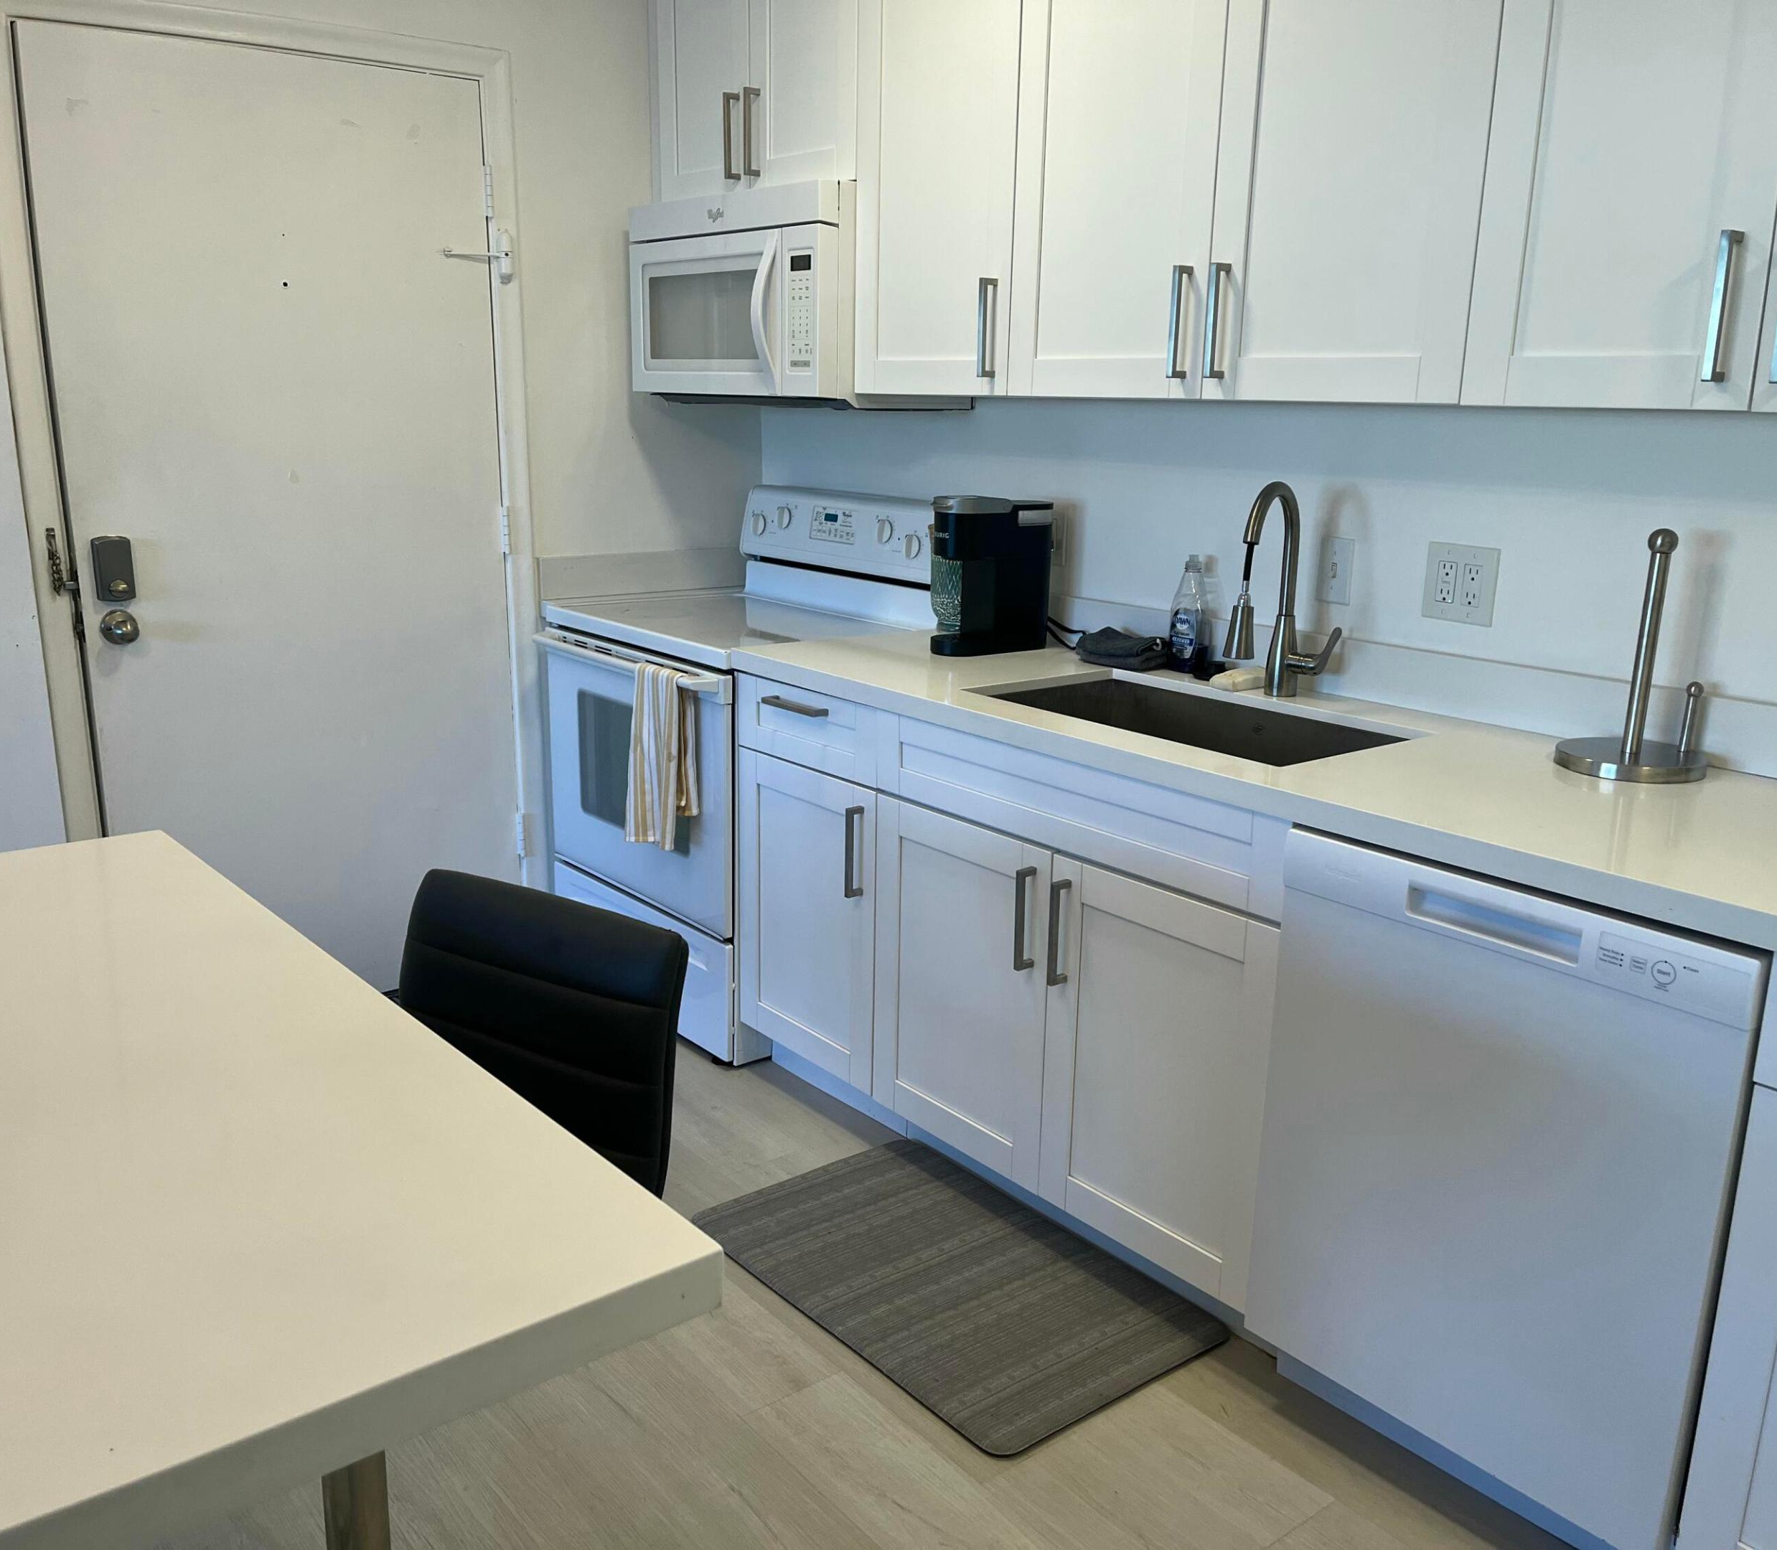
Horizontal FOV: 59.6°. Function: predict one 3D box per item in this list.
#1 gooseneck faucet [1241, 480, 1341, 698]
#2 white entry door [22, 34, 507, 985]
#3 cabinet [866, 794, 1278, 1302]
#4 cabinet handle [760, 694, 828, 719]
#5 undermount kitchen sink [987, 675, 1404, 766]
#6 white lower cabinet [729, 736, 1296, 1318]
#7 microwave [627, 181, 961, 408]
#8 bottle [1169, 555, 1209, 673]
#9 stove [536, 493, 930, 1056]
[{"bbox_3d":[0.672,-0.301,2.598,0.150,0.370,0.215,13,19,40],"label":"gooseneck faucet"},{"bbox_3d":[-1.274,-0.459,3.389,0.915,2.045,0.050,-10,18,-37],"label":"white entry door"},{"bbox_3d":[0.475,0.380,2.721,0.560,0.640,0.905,-10,18,-37],"label":"cabinet"},{"bbox_3d":[-0.178,-0.130,2.956,0.034,0.013,0.173,-10,18,-37],"label":"cabinet handle"},{"bbox_3d":[0.486,0.019,2.597,0.400,0.230,0.710,-10,18,-37],"label":"undermount kitchen sink"},{"bbox_3d":[0.332,0.334,2.895,0.560,0.640,1.360,-10,18,-37],"label":"white lower cabinet"},{"bbox_3d":[-0.215,-1.054,3.471,0.420,0.432,0.760,-10,18,-37],"label":"microwave"},{"bbox_3d":[0.566,-0.304,2.913,0.080,0.218,0.050,14,20,43],"label":"bottle"},{"bbox_3d":[-0.334,-0.043,3.626,0.690,1.175,0.760,-10,18,-37],"label":"stove"}]

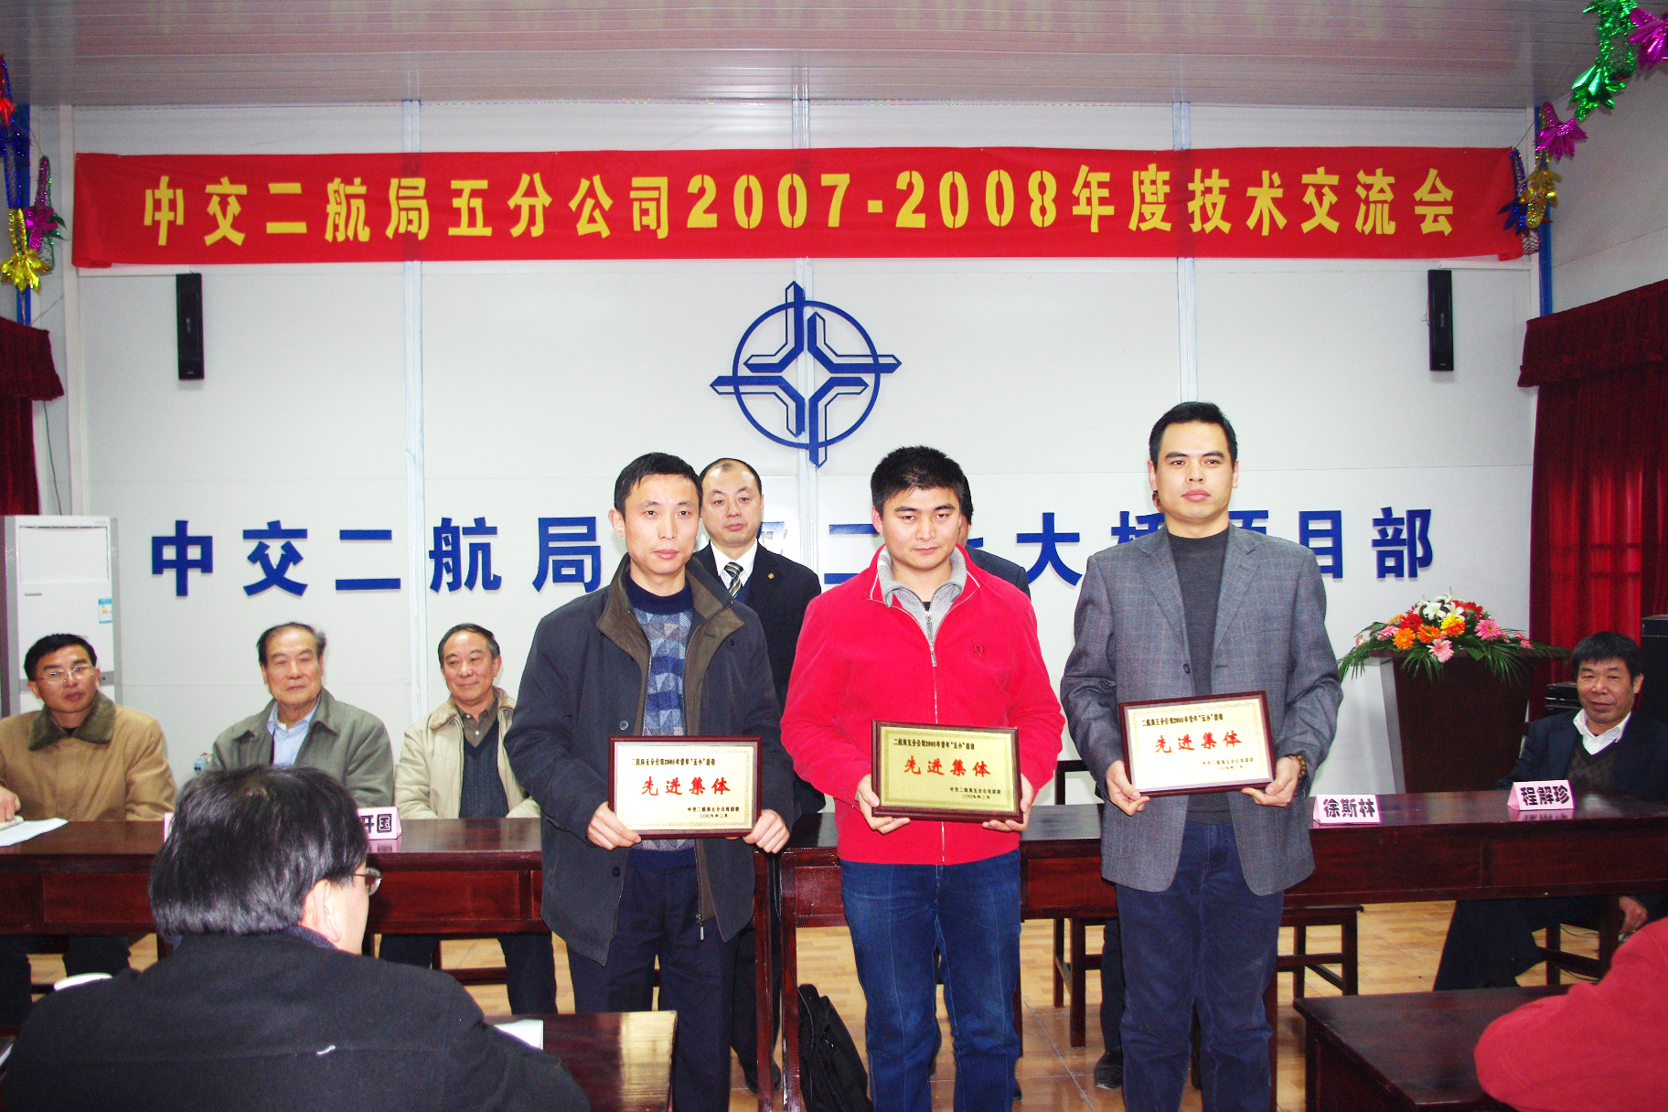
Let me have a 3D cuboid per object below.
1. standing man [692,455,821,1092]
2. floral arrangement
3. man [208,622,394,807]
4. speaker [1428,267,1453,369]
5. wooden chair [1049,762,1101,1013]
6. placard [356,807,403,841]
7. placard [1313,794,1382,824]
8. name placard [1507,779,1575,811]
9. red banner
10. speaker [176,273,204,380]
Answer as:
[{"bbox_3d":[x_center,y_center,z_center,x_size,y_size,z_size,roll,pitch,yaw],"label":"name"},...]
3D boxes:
[{"bbox_3d":[-0.293,0.599,3.583,0.520,1.758,0.340,-1,1,-3],"label":"standing man"},{"bbox_3d":[2.623,0.351,5.300,0.918,0.353,0.450,-1,1,-3],"label":"floral arrangement"},{"bbox_3d":[-1.536,0.851,3.610,0.560,1.292,0.740,-1,1,-6],"label":"man"},{"bbox_3d":[2.880,-1.116,5.933,0.108,0.479,0.095,-1,1,2],"label":"speaker"},{"bbox_3d":[0.894,1.064,3.921,0.430,0.785,0.430,-1,1,-3],"label":"wooden chair"},{"bbox_3d":[-1.205,0.697,3.249,0.152,0.068,0.060,-1,1,-5],"label":"placard"},{"bbox_3d":[1.341,0.658,3.277,0.152,0.068,0.060,-1,1,-1],"label":"placard"},{"bbox_3d":[1.912,0.648,3.387,0.152,0.068,0.060,-1,1,2],"label":"name placard"},{"bbox_3d":[-0.076,-1.632,5.836,6.727,0.520,0.050,-1,1,-3],"label":"red banner"},{"bbox_3d":[-2.900,-1.033,5.638,0.111,0.479,0.095,-1,1,-7],"label":"speaker"}]

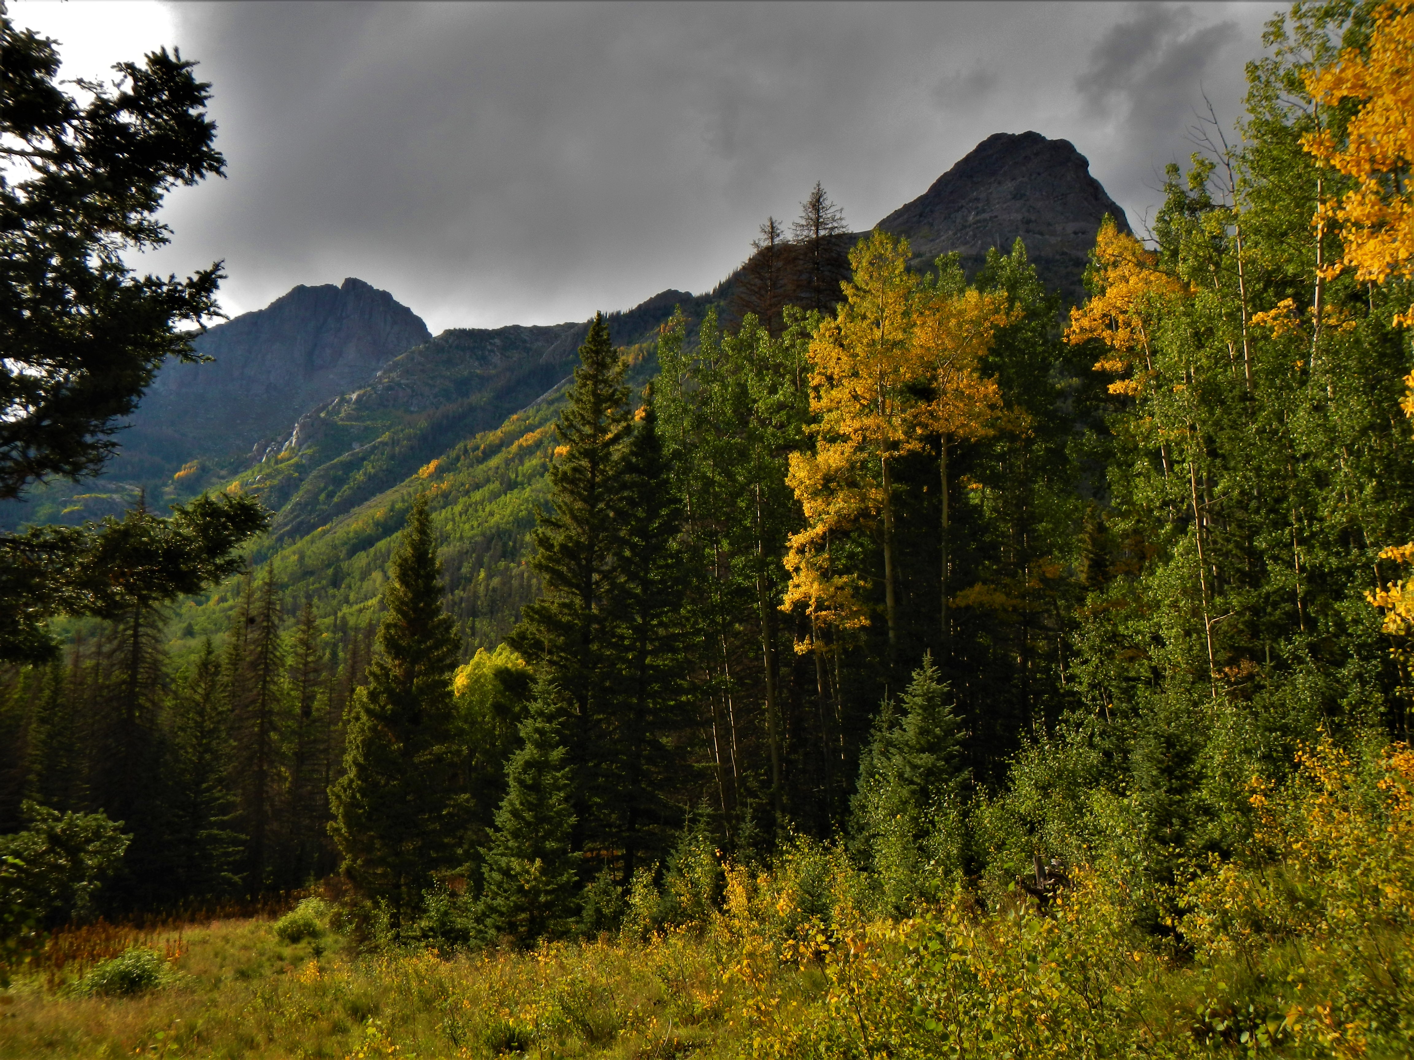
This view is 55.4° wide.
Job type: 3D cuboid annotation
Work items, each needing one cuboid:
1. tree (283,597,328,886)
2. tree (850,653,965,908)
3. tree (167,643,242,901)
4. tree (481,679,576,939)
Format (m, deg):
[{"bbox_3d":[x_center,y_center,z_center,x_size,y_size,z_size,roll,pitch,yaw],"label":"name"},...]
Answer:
[{"bbox_3d":[-12.713,6.646,42.695,1.900,9.120,1.900,4,-12,-16],"label":"tree"},{"bbox_3d":[2.749,3.436,18.486,1.650,3.500,1.650,-1,-12,8],"label":"tree"},{"bbox_3d":[-13.047,6.209,35.156,2.300,6.740,2.300,5,-12,-20],"label":"tree"},{"bbox_3d":[-2.562,4.006,19.427,1.500,3.850,1.500,2,-12,-7],"label":"tree"}]

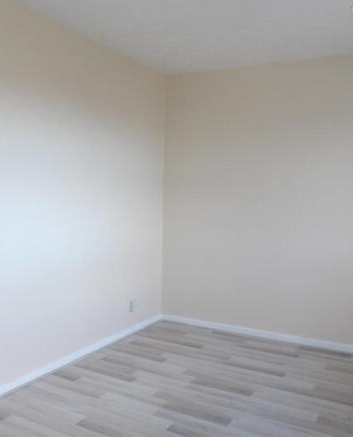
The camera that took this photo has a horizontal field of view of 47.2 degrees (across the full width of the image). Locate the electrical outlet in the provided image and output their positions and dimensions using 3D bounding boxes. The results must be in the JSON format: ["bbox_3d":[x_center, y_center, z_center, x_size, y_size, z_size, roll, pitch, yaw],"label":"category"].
[{"bbox_3d":[-0.360,0.754,3.508,0.030,0.105,0.105,3,4,28],"label":"electrical outlet"}]

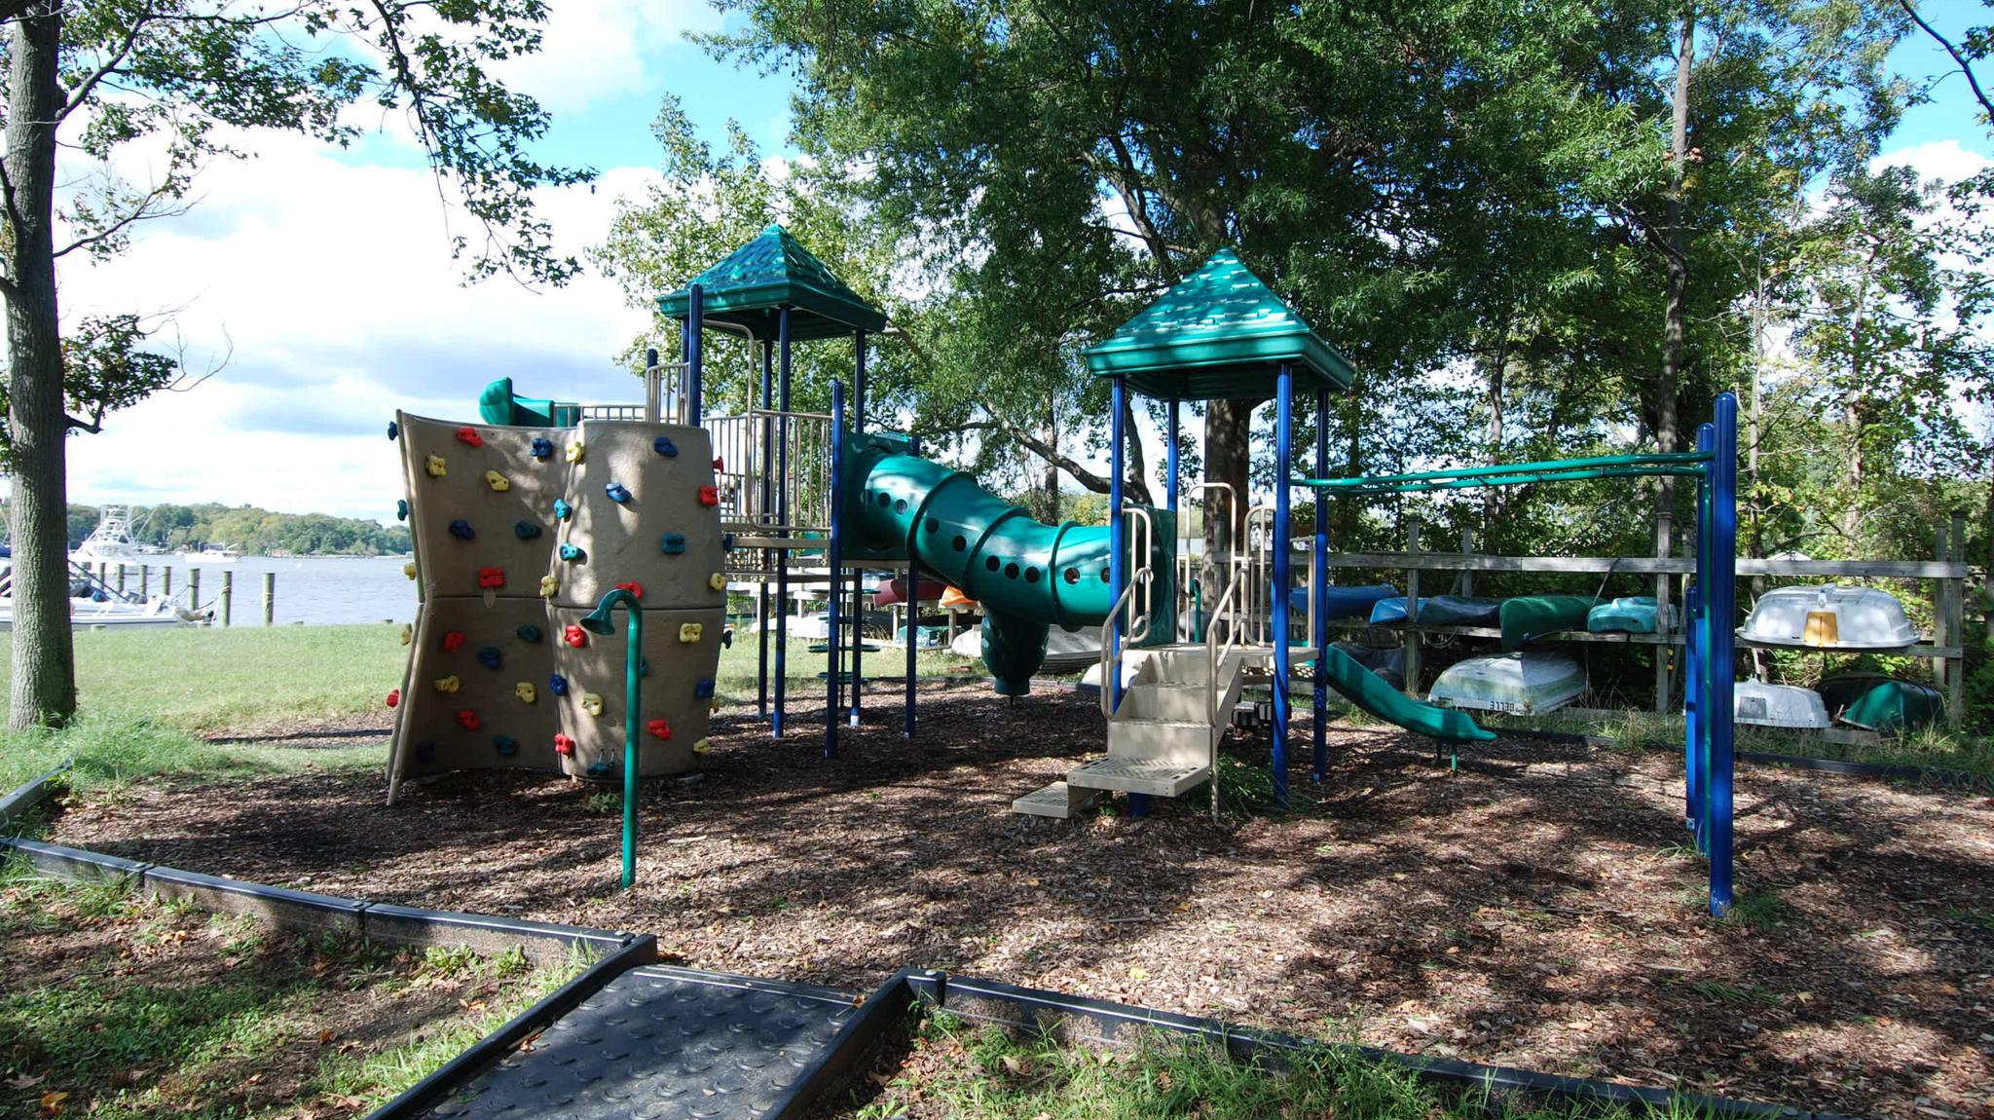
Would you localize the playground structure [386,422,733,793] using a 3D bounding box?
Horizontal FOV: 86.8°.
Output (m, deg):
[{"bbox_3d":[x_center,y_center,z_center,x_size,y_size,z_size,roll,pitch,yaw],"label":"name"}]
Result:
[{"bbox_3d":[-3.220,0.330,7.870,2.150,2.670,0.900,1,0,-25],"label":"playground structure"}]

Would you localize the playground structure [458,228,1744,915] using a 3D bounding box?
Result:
[{"bbox_3d":[-0.030,-0.840,9.150,10.200,5.070,3.900,1,0,29],"label":"playground structure"}]

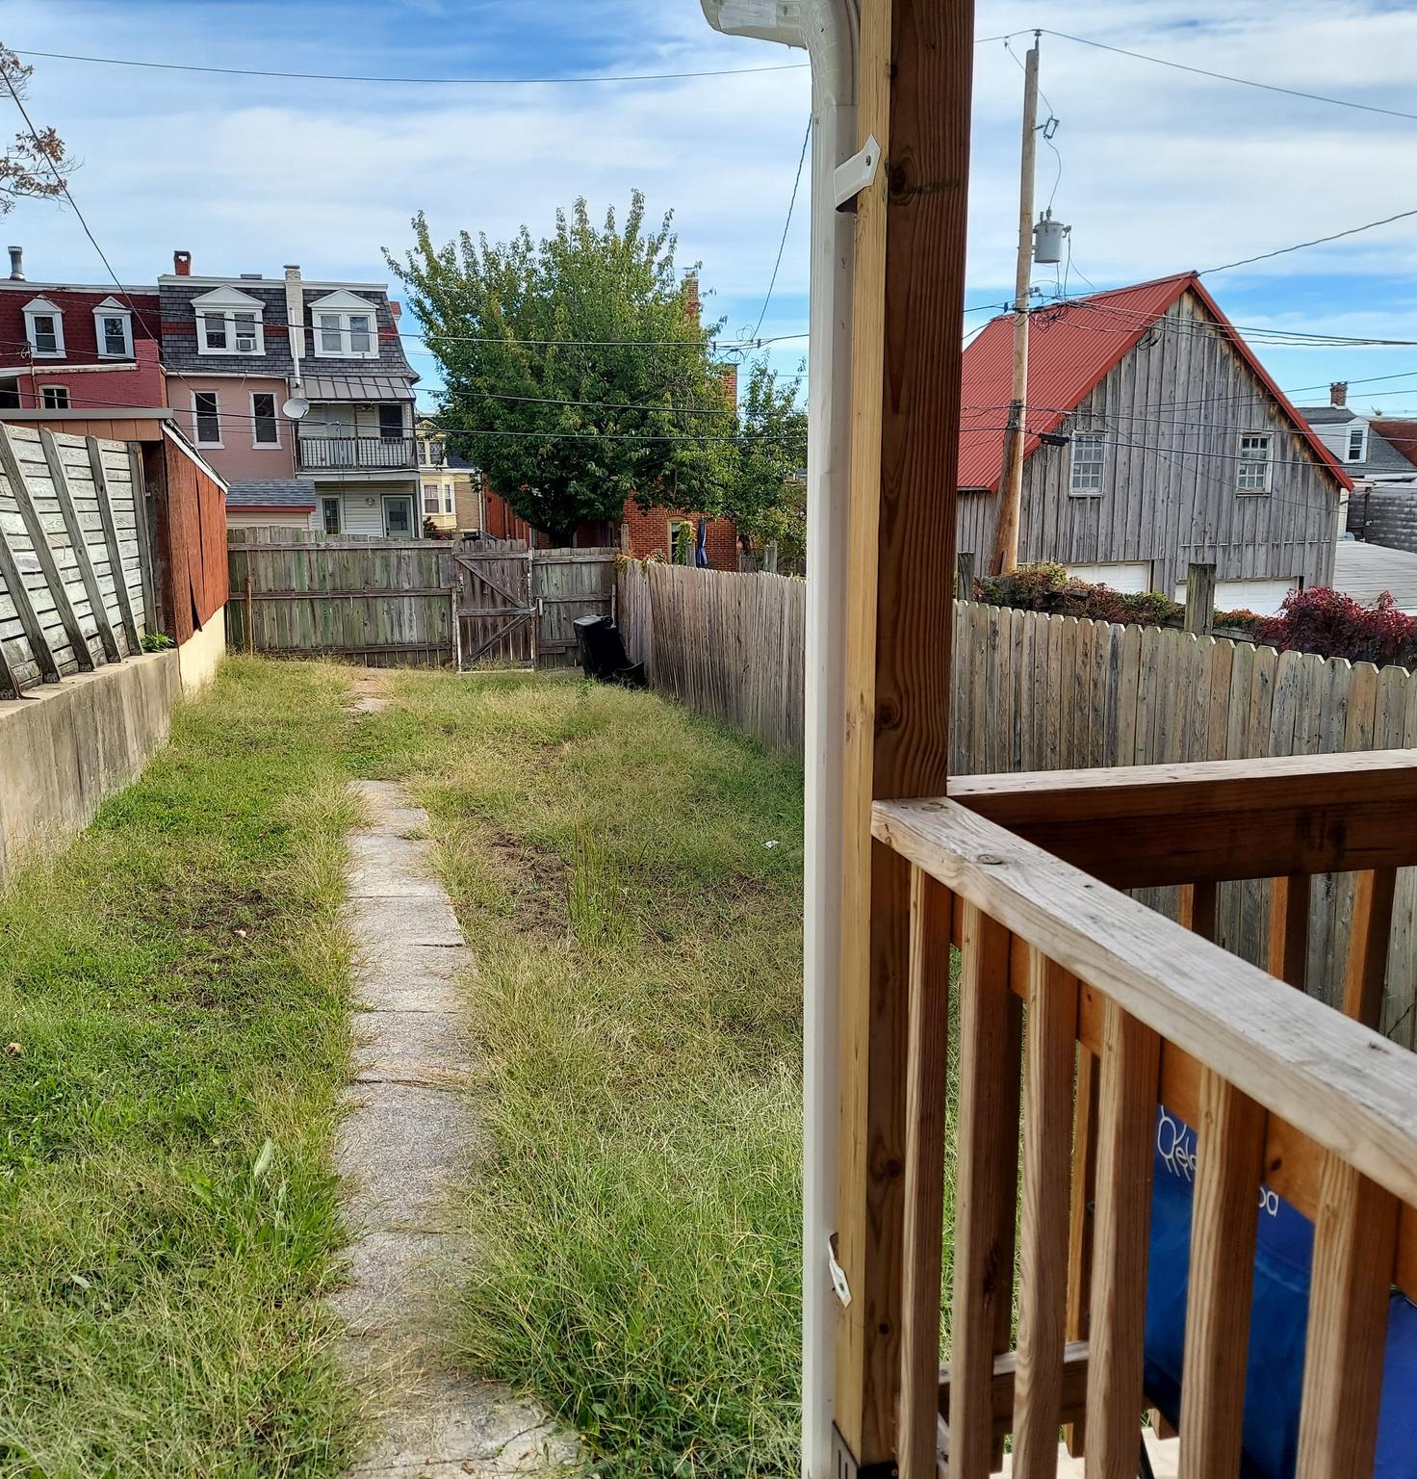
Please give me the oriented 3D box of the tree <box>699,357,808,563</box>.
[{"bbox_3d":[1.275,-5.711,31.000,3.000,5.300,3.000,-4,12,-18],"label":"tree"}]

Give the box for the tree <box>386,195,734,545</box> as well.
[{"bbox_3d":[-3.371,-7.737,31.000,7.600,9.000,7.300,-4,12,-18],"label":"tree"}]

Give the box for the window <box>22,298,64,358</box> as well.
[{"bbox_3d":[-20.323,-12.585,41.800,1.220,1.920,0.850,-4,12,-18],"label":"window"}]

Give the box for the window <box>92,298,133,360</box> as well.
[{"bbox_3d":[-18.398,-12.711,42.300,1.220,1.920,0.850,-4,12,-18],"label":"window"}]

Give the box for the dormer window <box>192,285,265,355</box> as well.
[{"bbox_3d":[-14.624,-12.749,41.600,2.150,2.120,0.850,-4,12,-18],"label":"dormer window"}]

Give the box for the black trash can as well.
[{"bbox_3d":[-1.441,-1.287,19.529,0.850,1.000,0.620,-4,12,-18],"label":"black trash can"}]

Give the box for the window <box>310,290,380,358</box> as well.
[{"bbox_3d":[-11.328,-12.960,42.600,2.100,2.100,0.850,-4,12,-18],"label":"window"}]

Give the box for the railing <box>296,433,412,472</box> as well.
[{"bbox_3d":[-10.783,-8.716,41.700,3.500,1.050,0.150,-4,12,-18],"label":"railing"}]

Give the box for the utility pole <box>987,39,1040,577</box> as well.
[{"bbox_3d":[5.414,-6.693,23.890,0.330,10.100,0.330,-3,12,-18],"label":"utility pole"}]

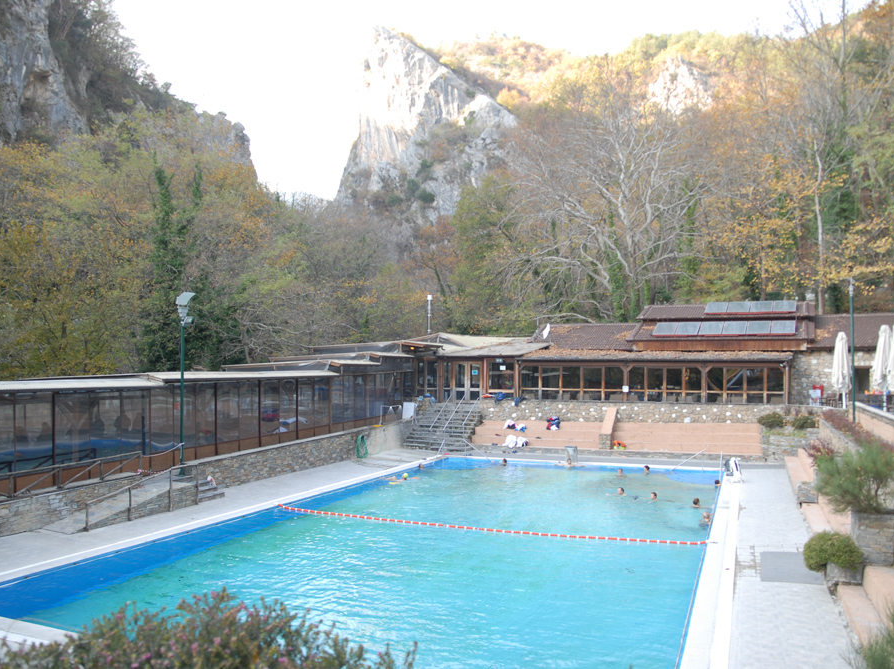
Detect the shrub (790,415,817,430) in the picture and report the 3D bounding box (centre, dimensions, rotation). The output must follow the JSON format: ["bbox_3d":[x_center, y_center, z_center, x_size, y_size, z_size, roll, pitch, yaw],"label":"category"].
[{"bbox_3d":[16.736,4.146,32.567,1.040,0.640,0.950,-1,-4,23],"label":"shrub"}]

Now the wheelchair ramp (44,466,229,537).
[{"bbox_3d":[-9.223,4.744,21.034,1.476,1.230,5.863,-2,-4,23],"label":"wheelchair ramp"}]

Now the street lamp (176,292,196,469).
[{"bbox_3d":[-8.199,1.522,21.735,0.450,5.690,0.420,-1,-4,23],"label":"street lamp"}]

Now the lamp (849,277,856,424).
[{"bbox_3d":[17.182,0.792,29.405,0.400,6.150,0.330,-1,-4,23],"label":"lamp"}]

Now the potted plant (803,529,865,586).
[{"bbox_3d":[7.064,3.994,12.668,0.950,0.800,0.950,-1,-4,23],"label":"potted plant"}]

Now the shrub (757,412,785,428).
[{"bbox_3d":[14.277,3.770,30.541,1.100,0.660,0.950,-1,-4,23],"label":"shrub"}]

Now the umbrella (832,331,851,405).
[{"bbox_3d":[19.357,1.762,34.082,0.820,3.750,0.820,-1,-4,23],"label":"umbrella"}]

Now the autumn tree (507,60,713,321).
[{"bbox_3d":[13.407,-10.783,57.000,16.200,23.333,14.000,-1,-4,23],"label":"autumn tree"}]

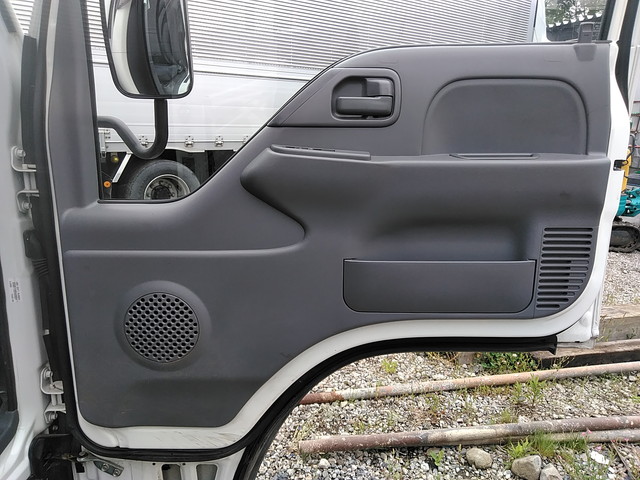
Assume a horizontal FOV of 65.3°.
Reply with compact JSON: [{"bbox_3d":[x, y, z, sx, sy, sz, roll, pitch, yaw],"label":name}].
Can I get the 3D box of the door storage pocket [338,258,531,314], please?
[{"bbox_3d":[0.237,0.094,1.023,0.379,0.101,0.060,0,11,0],"label":"door storage pocket"}]

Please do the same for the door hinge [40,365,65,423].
[{"bbox_3d":[-0.579,0.334,1.085,0.045,0.120,0.050,0,11,0],"label":"door hinge"}]

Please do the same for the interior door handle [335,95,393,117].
[{"bbox_3d":[0.081,-0.253,0.939,0.106,0.038,0.030,0,11,0],"label":"interior door handle"}]

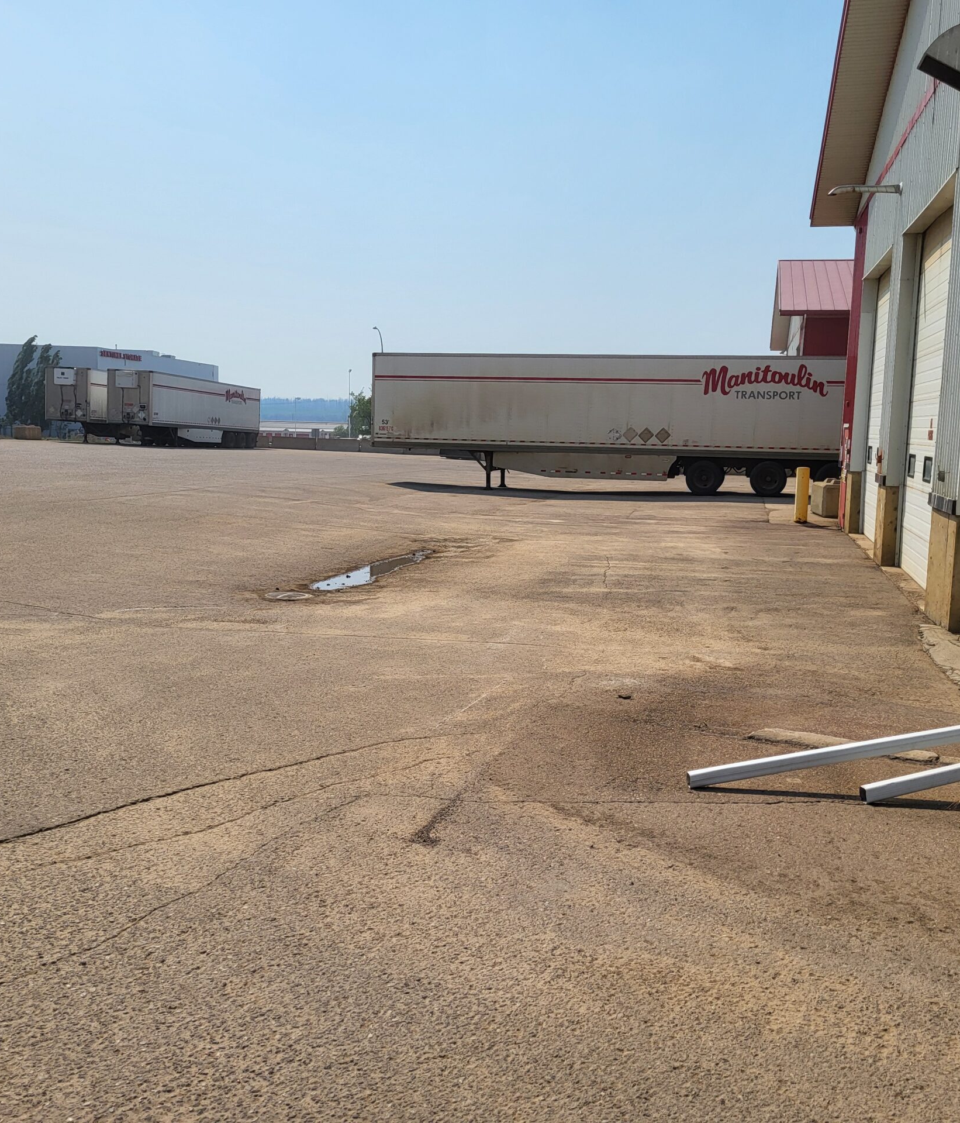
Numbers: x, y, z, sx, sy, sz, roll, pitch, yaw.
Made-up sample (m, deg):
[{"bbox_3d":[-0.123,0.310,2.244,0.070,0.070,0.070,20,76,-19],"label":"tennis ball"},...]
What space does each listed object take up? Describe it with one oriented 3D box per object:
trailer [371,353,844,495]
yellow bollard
[{"bbox_3d":[4.720,-4.310,35.300,16.100,4.110,2.600,3,7,12],"label":"trailer"},{"bbox_3d":[6.950,-1.425,24.180,0.250,1.180,0.250,3,7,12],"label":"yellow bollard"}]

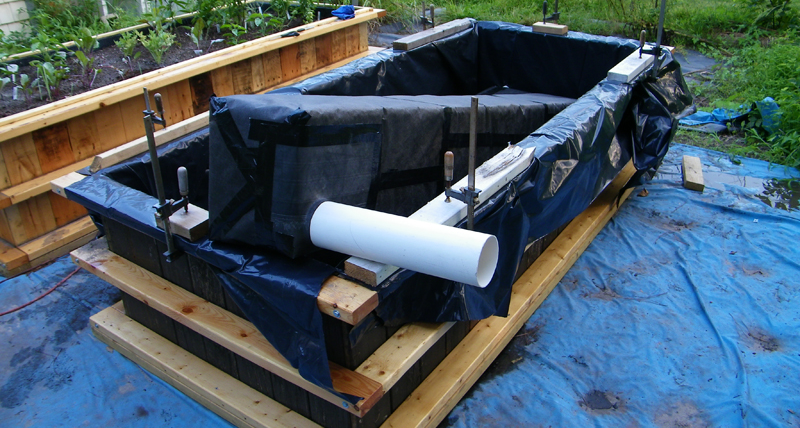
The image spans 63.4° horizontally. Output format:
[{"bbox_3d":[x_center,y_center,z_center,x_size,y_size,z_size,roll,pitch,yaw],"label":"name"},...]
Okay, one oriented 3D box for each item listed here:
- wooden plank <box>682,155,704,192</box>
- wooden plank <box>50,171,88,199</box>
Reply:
[{"bbox_3d":[1.466,-0.203,3.240,0.087,0.039,0.305,7,31,17],"label":"wooden plank"},{"bbox_3d":[-1.044,-0.088,2.073,0.100,0.040,0.090,18,35,31],"label":"wooden plank"}]

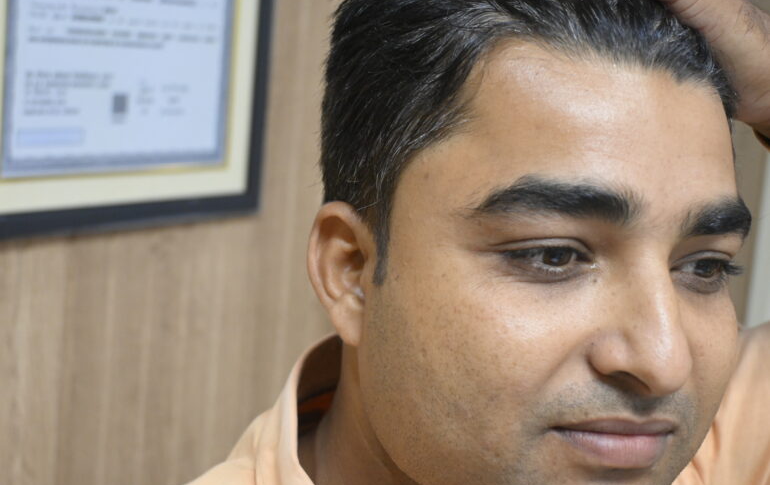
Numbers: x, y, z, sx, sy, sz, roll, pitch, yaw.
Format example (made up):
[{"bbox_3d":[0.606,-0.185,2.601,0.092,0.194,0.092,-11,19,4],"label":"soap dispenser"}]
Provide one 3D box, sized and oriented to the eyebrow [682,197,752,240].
[{"bbox_3d":[0.134,-0.010,0.512,0.047,0.017,0.014,2,5,-40],"label":"eyebrow"}]

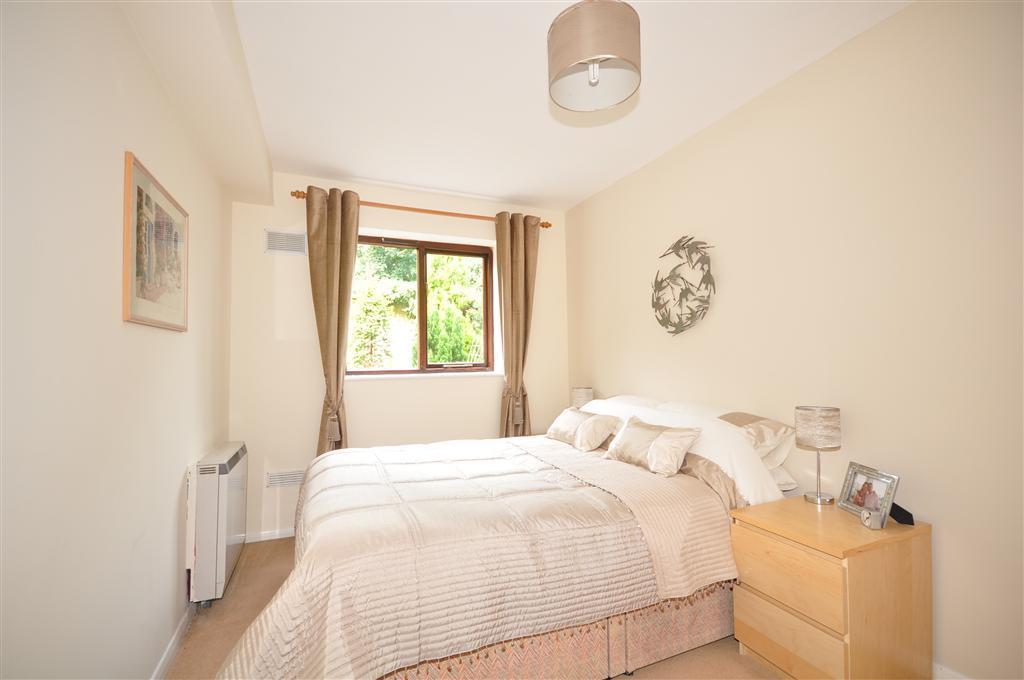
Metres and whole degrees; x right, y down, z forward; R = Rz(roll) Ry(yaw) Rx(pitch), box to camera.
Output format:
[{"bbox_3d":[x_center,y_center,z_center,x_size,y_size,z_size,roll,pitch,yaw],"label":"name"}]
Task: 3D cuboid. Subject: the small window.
[{"bbox_3d":[-0.696,-0.257,3.327,1.160,1.035,0.080,0,-2,-24],"label":"small window"}]

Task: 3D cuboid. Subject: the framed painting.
[{"bbox_3d":[-1.252,-0.293,1.518,0.026,0.495,0.560,0,-2,-24],"label":"framed painting"}]

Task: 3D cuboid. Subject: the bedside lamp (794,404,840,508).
[{"bbox_3d":[1.243,0.465,1.728,0.183,0.374,0.183,0,-2,-24],"label":"bedside lamp"}]

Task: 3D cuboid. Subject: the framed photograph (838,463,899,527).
[{"bbox_3d":[1.307,0.561,1.558,0.030,0.185,0.200,16,-2,0],"label":"framed photograph"}]

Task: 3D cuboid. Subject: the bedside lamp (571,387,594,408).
[{"bbox_3d":[0.546,0.547,3.279,0.182,0.375,0.182,0,-2,-24],"label":"bedside lamp"}]

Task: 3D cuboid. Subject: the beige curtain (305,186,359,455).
[{"bbox_3d":[-1.190,0.041,2.846,0.330,2.090,0.120,0,-2,-24],"label":"beige curtain"}]

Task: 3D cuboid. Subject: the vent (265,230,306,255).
[{"bbox_3d":[-1.502,-0.645,2.831,0.245,0.157,0.016,0,-2,-24],"label":"vent"}]

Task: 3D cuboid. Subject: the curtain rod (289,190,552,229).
[{"bbox_3d":[-0.556,-0.945,3.166,1.945,0.055,0.070,0,-2,-24],"label":"curtain rod"}]

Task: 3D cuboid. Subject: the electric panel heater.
[{"bbox_3d":[-1.433,0.866,2.094,0.155,0.620,0.500,0,-2,-24],"label":"electric panel heater"}]

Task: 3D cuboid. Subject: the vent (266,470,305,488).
[{"bbox_3d":[-1.460,0.906,2.783,0.240,0.097,0.016,0,-2,-24],"label":"vent"}]

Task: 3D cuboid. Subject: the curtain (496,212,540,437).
[{"bbox_3d":[0.058,0.043,3.392,0.330,2.090,0.120,0,-2,-24],"label":"curtain"}]

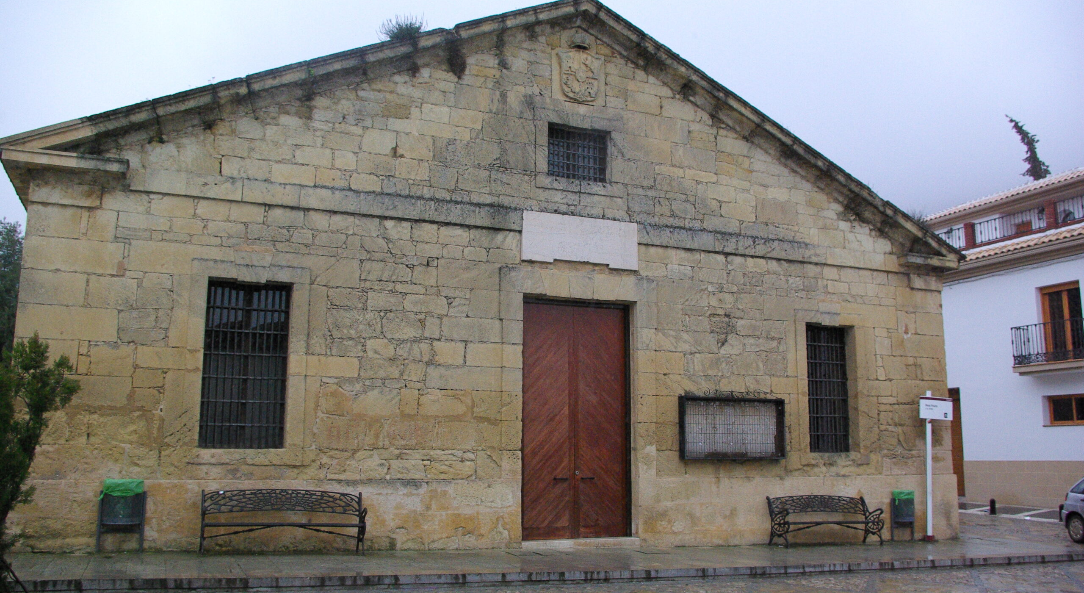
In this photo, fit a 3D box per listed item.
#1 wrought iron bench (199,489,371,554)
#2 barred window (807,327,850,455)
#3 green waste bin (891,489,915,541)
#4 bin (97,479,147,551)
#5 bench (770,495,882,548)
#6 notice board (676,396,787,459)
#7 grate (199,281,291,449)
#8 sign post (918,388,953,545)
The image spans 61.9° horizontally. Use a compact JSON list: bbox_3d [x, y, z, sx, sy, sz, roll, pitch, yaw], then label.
[{"bbox_3d":[-3.281,2.872,11.551,1.950,0.770,0.520,4,-10,-21],"label":"wrought iron bench"},{"bbox_3d":[4.925,1.592,15.691,1.008,2.180,0.050,4,-10,-21],"label":"barred window"},{"bbox_3d":[6.180,3.730,15.422,0.490,0.820,0.260,4,-10,-21],"label":"green waste bin"},{"bbox_3d":[-5.114,2.650,11.007,0.510,0.840,0.270,4,-10,-21],"label":"bin"},{"bbox_3d":[4.616,3.610,14.641,1.900,0.760,0.520,4,-10,-21],"label":"bench"},{"bbox_3d":[3.090,2.128,14.561,1.890,0.951,0.180,4,-10,-21],"label":"notice board"},{"bbox_3d":[-3.965,0.897,12.124,1.084,2.230,0.050,4,-10,-21],"label":"grate"},{"bbox_3d":[6.901,2.953,15.791,0.740,2.540,0.120,7,-11,-21],"label":"sign post"}]

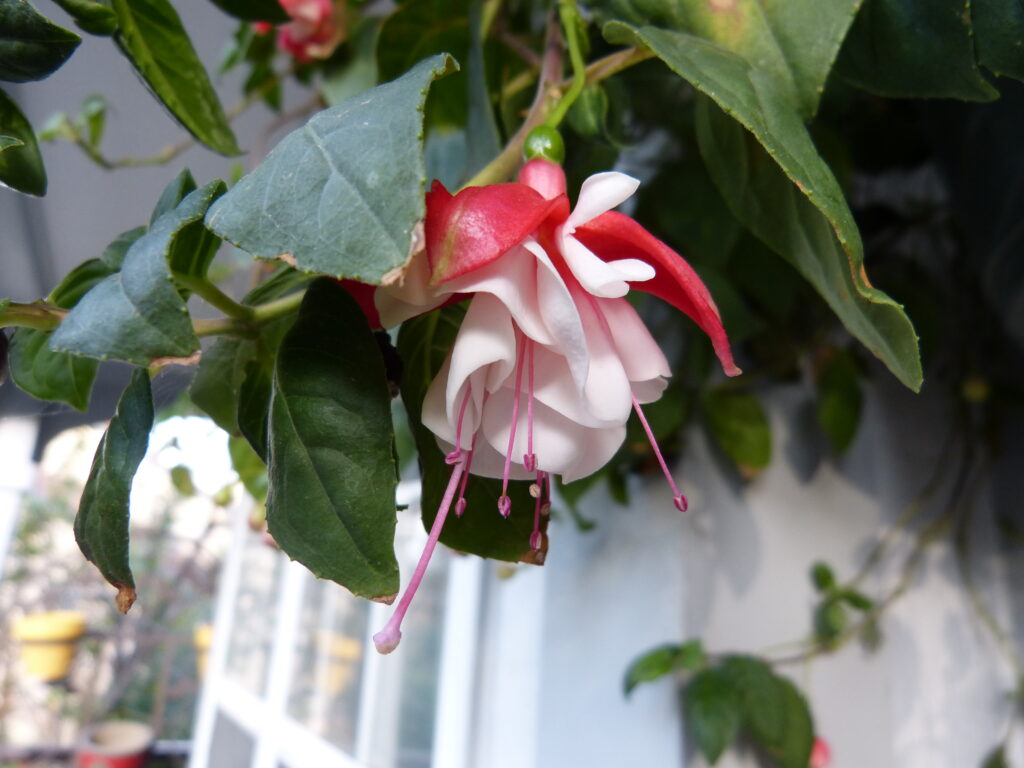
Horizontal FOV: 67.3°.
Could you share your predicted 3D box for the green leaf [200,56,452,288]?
[{"bbox_3d":[-0.037,-0.046,0.166,0.056,0.041,0.020,-31,-23,-13],"label":"green leaf"}]

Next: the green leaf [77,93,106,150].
[{"bbox_3d":[-0.148,-0.092,0.270,0.011,0.020,0.011,8,-17,-15],"label":"green leaf"}]

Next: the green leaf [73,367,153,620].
[{"bbox_3d":[-0.087,0.023,0.168,0.019,0.053,0.016,7,-17,-13],"label":"green leaf"}]

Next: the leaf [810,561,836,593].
[{"bbox_3d":[0.174,0.108,0.430,0.013,0.018,0.007,-15,-12,3],"label":"leaf"}]

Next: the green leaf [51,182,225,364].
[{"bbox_3d":[-0.079,-0.023,0.163,0.036,0.037,0.026,7,-17,-13],"label":"green leaf"}]

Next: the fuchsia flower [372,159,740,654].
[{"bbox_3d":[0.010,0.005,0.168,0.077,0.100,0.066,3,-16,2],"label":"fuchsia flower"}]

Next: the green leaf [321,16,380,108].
[{"bbox_3d":[-0.055,-0.109,0.265,0.018,0.033,0.010,16,-15,9],"label":"green leaf"}]

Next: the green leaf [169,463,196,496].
[{"bbox_3d":[-0.124,0.036,0.290,0.011,0.012,0.006,6,-17,-11],"label":"green leaf"}]

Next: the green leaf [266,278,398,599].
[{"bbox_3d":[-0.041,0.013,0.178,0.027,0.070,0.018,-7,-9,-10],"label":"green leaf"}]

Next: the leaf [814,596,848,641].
[{"bbox_3d":[0.170,0.126,0.410,0.018,0.024,0.011,0,-17,11],"label":"leaf"}]

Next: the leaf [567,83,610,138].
[{"bbox_3d":[0.020,-0.071,0.200,0.011,0.015,0.006,1,-15,6],"label":"leaf"}]

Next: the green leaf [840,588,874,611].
[{"bbox_3d":[0.193,0.120,0.430,0.021,0.013,0.006,26,-51,9],"label":"green leaf"}]

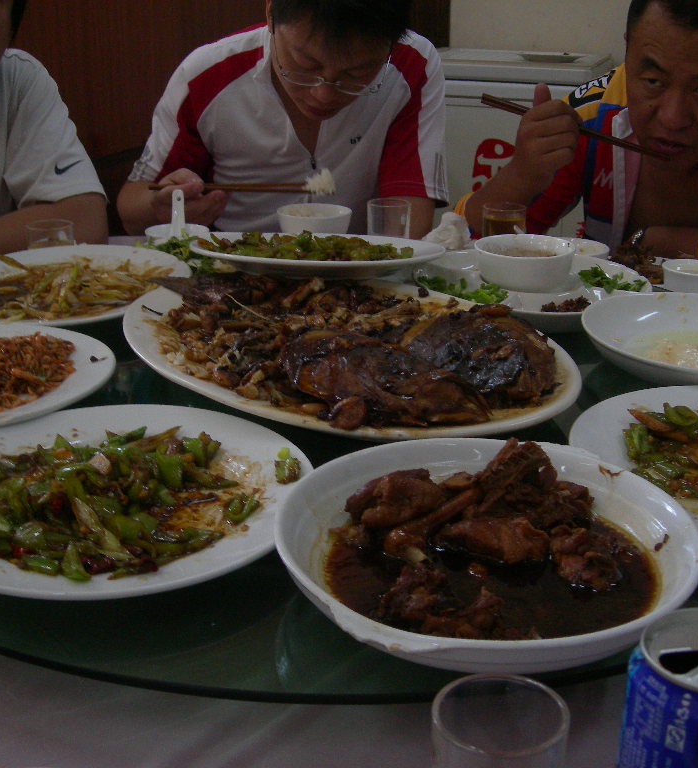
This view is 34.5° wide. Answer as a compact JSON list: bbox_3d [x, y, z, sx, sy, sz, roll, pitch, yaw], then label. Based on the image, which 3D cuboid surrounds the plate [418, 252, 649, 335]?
[{"bbox_3d":[0.188,-0.092,1.154,0.236,0.036,0.236,1,22,0],"label":"plate"}]

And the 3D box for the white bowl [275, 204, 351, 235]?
[{"bbox_3d":[-0.044,-0.204,1.484,0.100,0.051,0.100,0,22,0],"label":"white bowl"}]

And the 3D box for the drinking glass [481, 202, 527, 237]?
[{"bbox_3d":[0.195,-0.183,1.421,0.054,0.082,0.054,1,22,0],"label":"drinking glass"}]

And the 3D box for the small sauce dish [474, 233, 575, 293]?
[{"bbox_3d":[0.187,-0.127,1.199,0.104,0.042,0.104,0,22,0],"label":"small sauce dish"}]

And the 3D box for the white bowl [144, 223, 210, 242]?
[{"bbox_3d":[-0.217,-0.171,1.425,0.081,0.045,0.081,1,22,0],"label":"white bowl"}]

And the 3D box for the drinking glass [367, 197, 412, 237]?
[{"bbox_3d":[0.050,-0.188,1.408,0.053,0.080,0.053,0,22,0],"label":"drinking glass"}]

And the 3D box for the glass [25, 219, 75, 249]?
[{"bbox_3d":[-0.360,-0.154,1.369,0.054,0.082,0.054,1,22,0],"label":"glass"}]

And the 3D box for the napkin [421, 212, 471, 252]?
[{"bbox_3d":[0.123,-0.186,1.420,0.063,0.057,0.058,1,22,0],"label":"napkin"}]

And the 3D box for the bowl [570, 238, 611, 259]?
[{"bbox_3d":[0.259,-0.142,1.344,0.097,0.042,0.097,0,22,0],"label":"bowl"}]

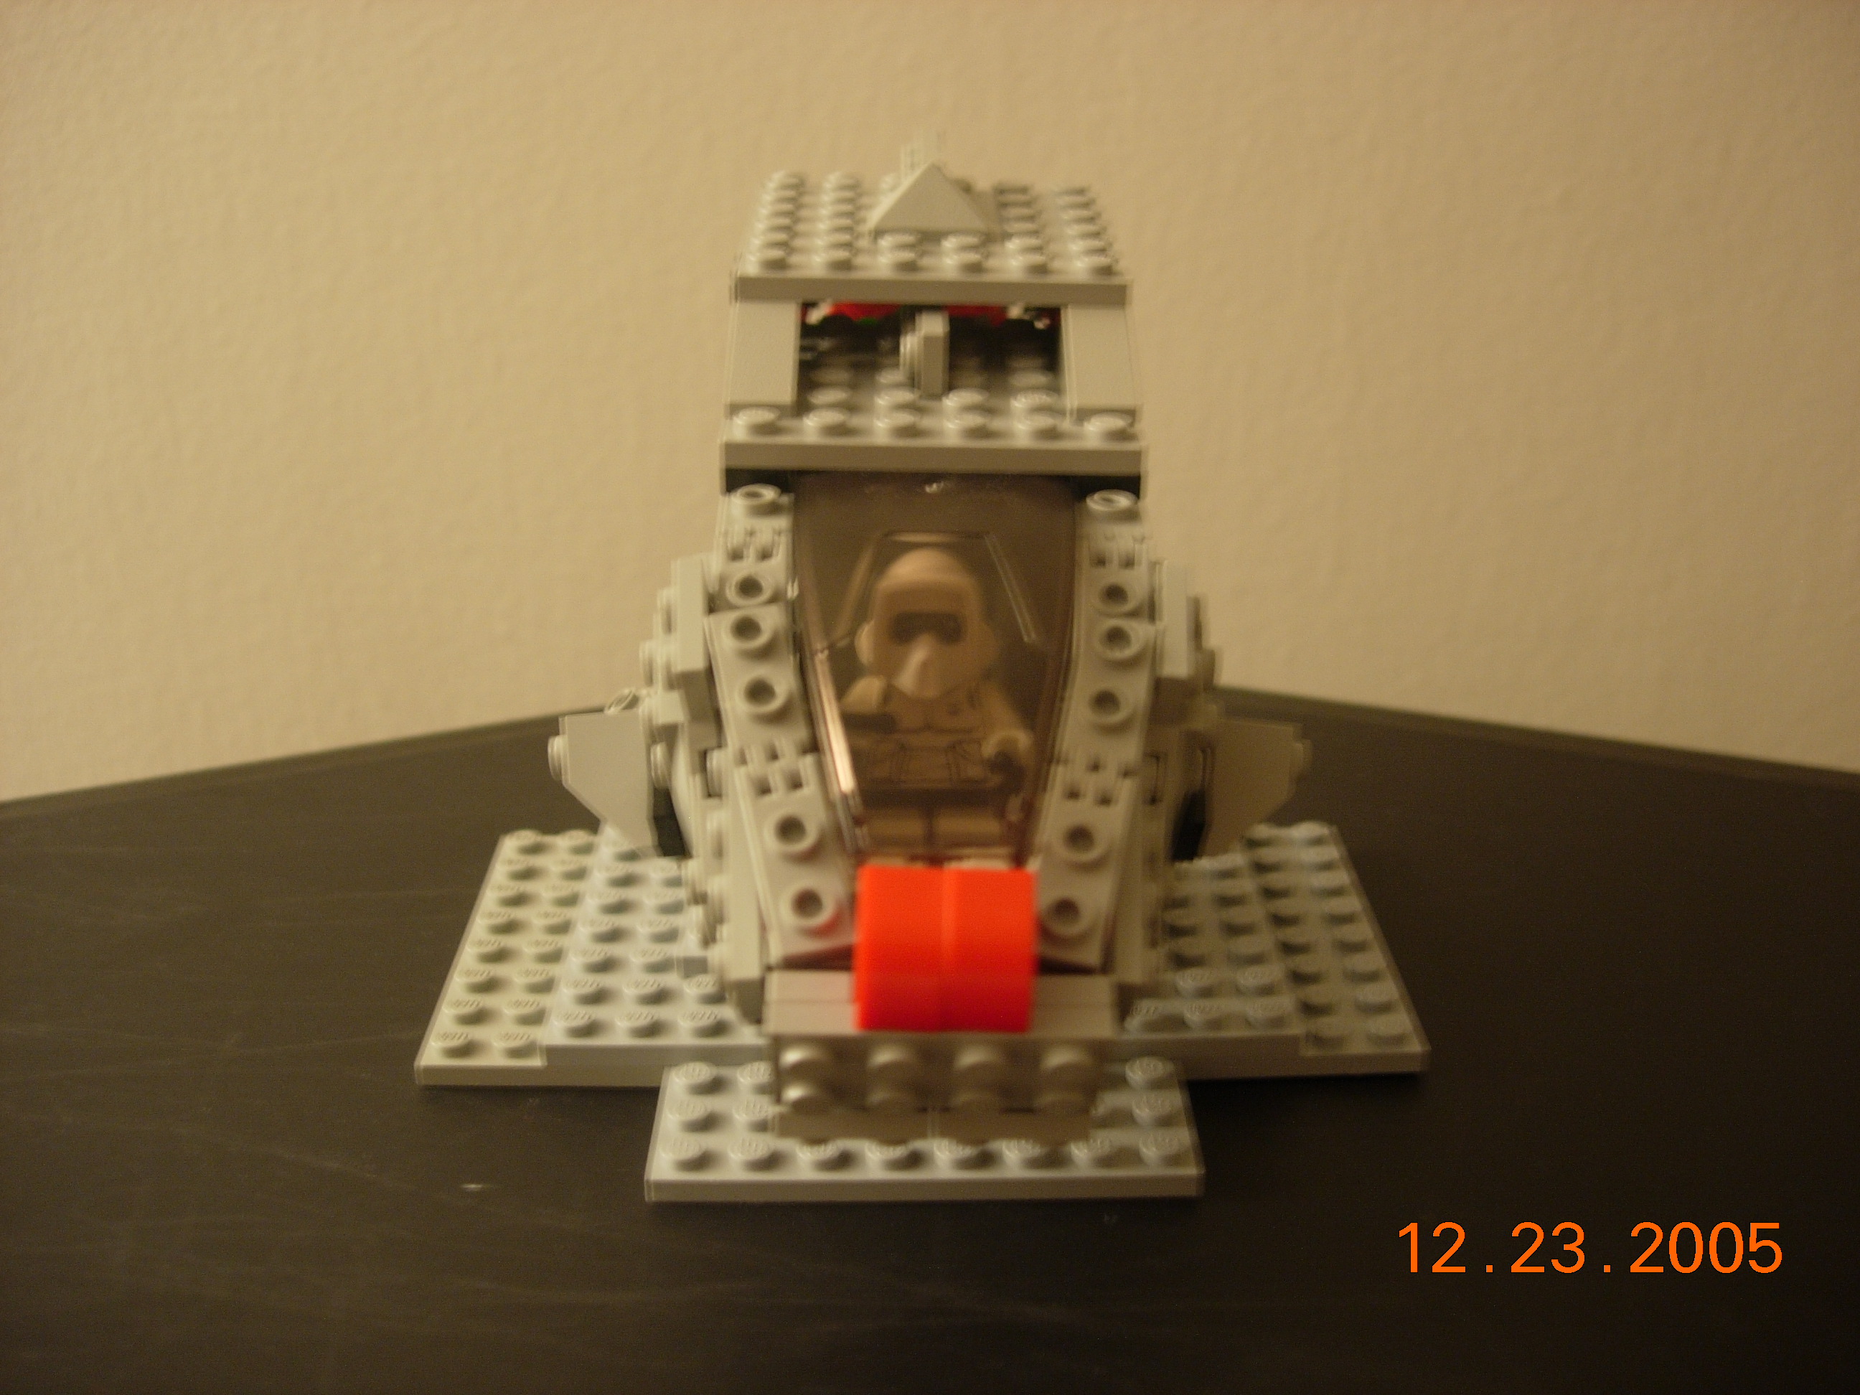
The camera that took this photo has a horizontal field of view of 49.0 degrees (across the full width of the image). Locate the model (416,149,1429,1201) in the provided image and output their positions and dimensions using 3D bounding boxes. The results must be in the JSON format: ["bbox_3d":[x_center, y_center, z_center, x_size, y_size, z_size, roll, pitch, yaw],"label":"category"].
[{"bbox_3d":[-0.001,-0.012,0.265,0.128,0.107,0.108,-1,23,-1],"label":"model"}]

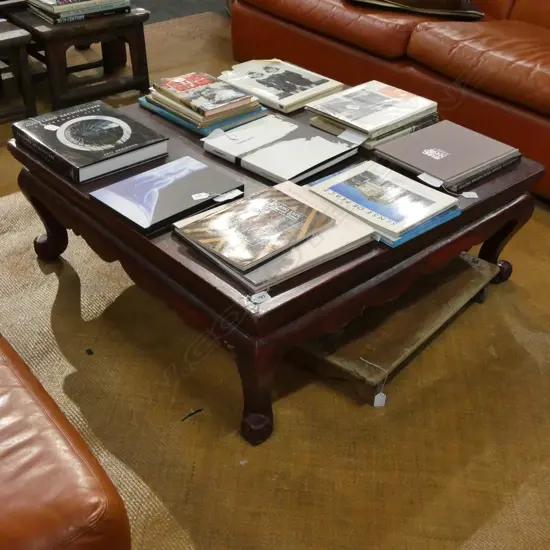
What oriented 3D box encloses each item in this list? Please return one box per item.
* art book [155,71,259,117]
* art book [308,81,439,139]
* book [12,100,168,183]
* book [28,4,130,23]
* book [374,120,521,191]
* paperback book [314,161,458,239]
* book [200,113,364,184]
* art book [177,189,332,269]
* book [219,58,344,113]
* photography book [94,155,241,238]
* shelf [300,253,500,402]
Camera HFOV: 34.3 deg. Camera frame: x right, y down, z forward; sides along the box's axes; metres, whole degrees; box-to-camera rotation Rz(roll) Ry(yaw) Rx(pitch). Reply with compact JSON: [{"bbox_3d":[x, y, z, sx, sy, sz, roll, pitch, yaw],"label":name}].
[{"bbox_3d":[-0.209,-0.522,2.558,0.166,0.016,0.250,-25,42,-34],"label":"art book"},{"bbox_3d":[0.274,-0.470,2.507,0.299,0.021,0.233,-28,43,-36],"label":"art book"},{"bbox_3d":[-0.492,-0.362,2.381,0.272,0.047,0.326,-25,42,-34],"label":"book"},{"bbox_3d":[-0.774,-1.057,3.517,0.318,0.025,0.259,-20,39,-29],"label":"book"},{"bbox_3d":[0.452,-0.316,2.322,0.290,0.023,0.254,-25,41,-33],"label":"book"},{"bbox_3d":[0.255,-0.182,2.090,0.224,0.011,0.271,-28,43,-36],"label":"paperback book"},{"bbox_3d":[0.014,-0.332,2.334,0.306,0.023,0.268,28,42,35],"label":"book"},{"bbox_3d":[-0.038,-0.106,1.974,0.214,0.011,0.277,29,43,36],"label":"art book"},{"bbox_3d":[0.019,-0.592,2.774,0.288,0.020,0.263,29,42,35],"label":"book"},{"bbox_3d":[-0.257,-0.194,2.156,0.301,0.028,0.216,-28,43,-36],"label":"photography book"},{"bbox_3d":[0.323,0.098,2.346,0.266,0.066,0.638,24,40,30],"label":"shelf"}]

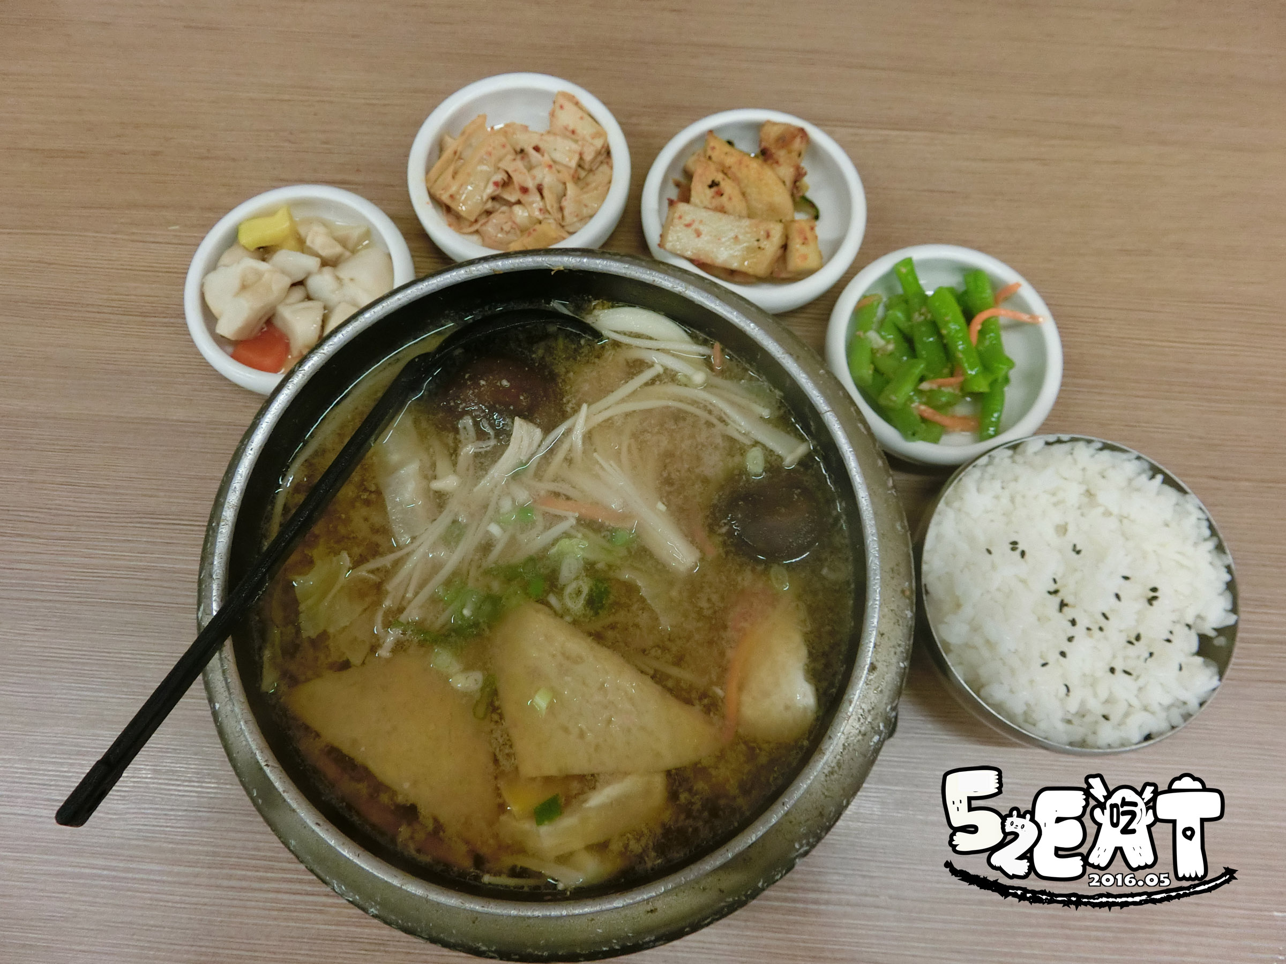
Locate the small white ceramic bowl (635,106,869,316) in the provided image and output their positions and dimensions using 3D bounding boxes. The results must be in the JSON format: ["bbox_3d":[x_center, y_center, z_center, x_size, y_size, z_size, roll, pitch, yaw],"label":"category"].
[{"bbox_3d":[0.047,-0.114,0.405,0.095,0.031,0.095,0,75,0],"label":"small white ceramic bowl"}]

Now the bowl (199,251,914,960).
[{"bbox_3d":[-0.028,0.034,0.333,0.238,0.085,0.238,0,75,0],"label":"bowl"}]

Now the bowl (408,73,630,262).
[{"bbox_3d":[-0.053,-0.131,0.409,0.095,0.031,0.095,0,75,0],"label":"bowl"}]

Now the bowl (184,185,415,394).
[{"bbox_3d":[-0.141,-0.077,0.395,0.095,0.031,0.095,0,75,0],"label":"bowl"}]

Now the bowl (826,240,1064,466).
[{"bbox_3d":[0.122,-0.050,0.388,0.095,0.031,0.095,0,75,0],"label":"bowl"}]

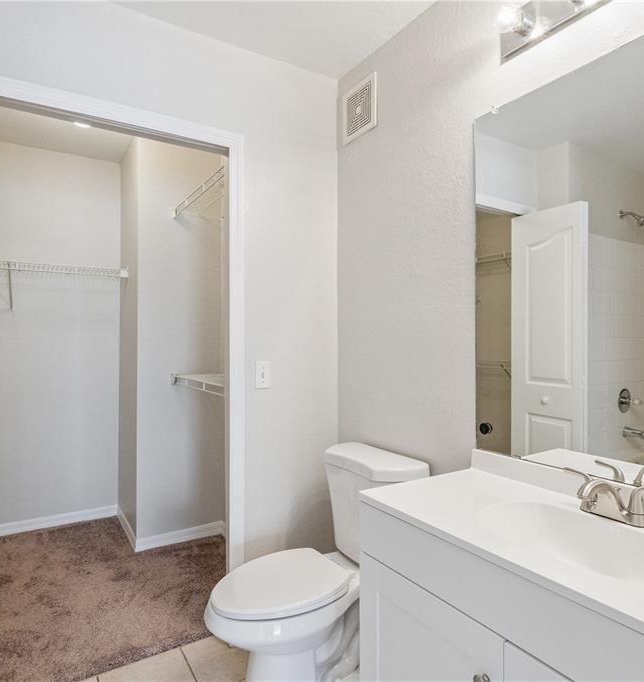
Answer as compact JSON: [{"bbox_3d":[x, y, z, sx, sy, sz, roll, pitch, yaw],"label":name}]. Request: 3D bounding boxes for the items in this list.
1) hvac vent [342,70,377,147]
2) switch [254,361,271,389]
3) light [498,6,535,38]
[{"bbox_3d":[0.164,-0.998,1.961,0.020,0.225,0.224,0,0,-33],"label":"hvac vent"},{"bbox_3d":[-0.248,0.142,1.916,0.071,0.116,0.014,0,0,-31],"label":"switch"},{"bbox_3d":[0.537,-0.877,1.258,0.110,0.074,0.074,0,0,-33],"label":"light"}]

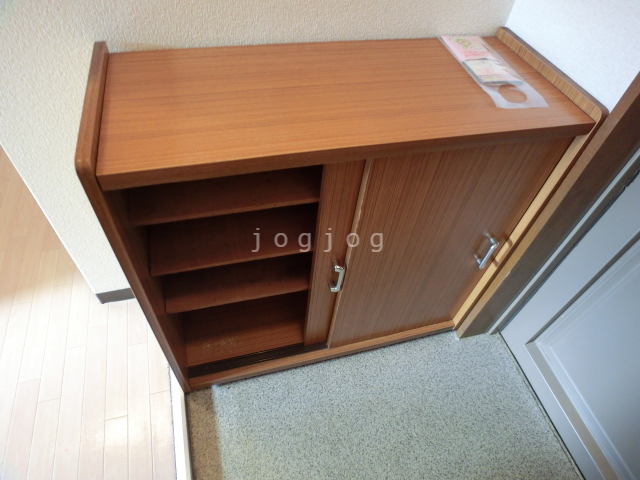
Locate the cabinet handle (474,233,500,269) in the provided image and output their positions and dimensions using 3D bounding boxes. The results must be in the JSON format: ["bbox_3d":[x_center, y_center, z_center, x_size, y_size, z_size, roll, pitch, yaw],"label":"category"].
[{"bbox_3d":[0.493,0.038,1.139,0.016,0.115,0.030,-9,52,-13],"label":"cabinet handle"}]

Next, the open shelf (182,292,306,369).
[{"bbox_3d":[-0.267,0.159,1.288,0.400,0.330,0.320,-9,52,-13],"label":"open shelf"}]

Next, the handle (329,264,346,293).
[{"bbox_3d":[0.050,0.108,1.071,0.018,0.115,0.030,-9,52,-13],"label":"handle"}]

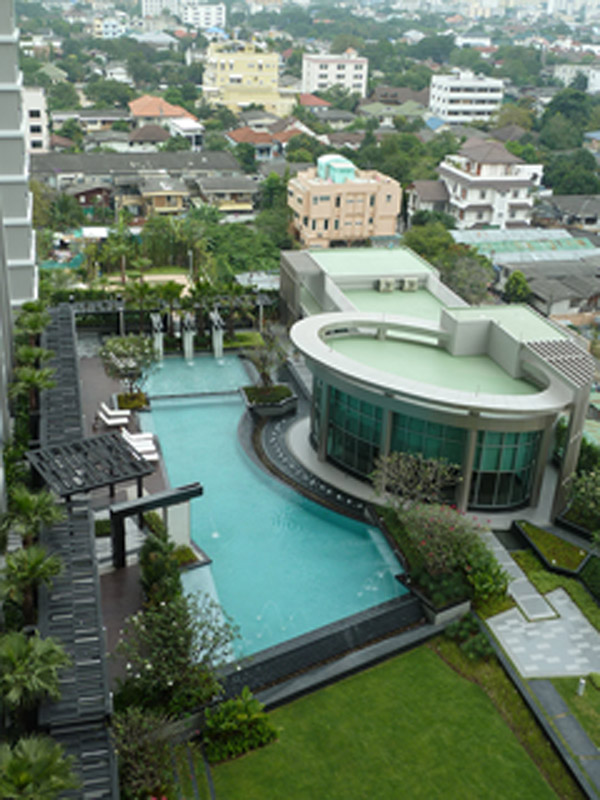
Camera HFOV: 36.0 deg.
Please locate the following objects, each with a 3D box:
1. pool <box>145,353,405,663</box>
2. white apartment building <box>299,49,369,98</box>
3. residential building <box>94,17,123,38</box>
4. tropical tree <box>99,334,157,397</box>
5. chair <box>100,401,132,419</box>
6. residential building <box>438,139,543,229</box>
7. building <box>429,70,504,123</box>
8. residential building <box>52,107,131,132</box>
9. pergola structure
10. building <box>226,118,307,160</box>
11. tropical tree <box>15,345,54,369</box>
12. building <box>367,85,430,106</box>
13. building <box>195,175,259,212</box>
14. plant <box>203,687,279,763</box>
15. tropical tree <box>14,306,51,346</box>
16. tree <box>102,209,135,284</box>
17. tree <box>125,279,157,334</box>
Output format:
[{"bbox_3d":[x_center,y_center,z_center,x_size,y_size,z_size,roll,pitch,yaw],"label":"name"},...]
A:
[{"bbox_3d":[-3.376,4.168,54.694,11.300,1.300,34.000,-4,25,-14],"label":"pool"},{"bbox_3d":[11.329,-106.183,303.379,17.600,14.800,14.000,-4,26,-14],"label":"white apartment building"},{"bbox_3d":[-88.735,-173.933,434.203,14.000,11.500,10.000,2,25,0],"label":"residential building"},{"bbox_3d":[-10.556,-2.098,56.330,3.400,3.700,3.400,-4,25,-14],"label":"tropical tree"},{"bbox_3d":[-10.938,0.736,54.661,1.800,0.850,0.650,-4,24,-13],"label":"chair"},{"bbox_3d":[27.379,-31.896,134.160,11.000,12.800,12.000,-4,25,-14],"label":"residential building"},{"bbox_3d":[45.916,-82.987,256.233,16.000,14.000,12.000,-5,26,-15],"label":"building"},{"bbox_3d":[-46.684,-62.865,206.899,18.000,6.000,8.000,-2,24,-9],"label":"residential building"},{"bbox_3d":[-10.608,4.212,47.026,4.750,3.000,4.700,-15,30,-32],"label":"pergola structure"},{"bbox_3d":[-6.716,-49.551,176.695,14.000,6.900,11.000,0,25,-5],"label":"building"},{"bbox_3d":[-16.249,-1.714,56.828,2.450,3.500,2.450,2,25,0],"label":"tropical tree"},{"bbox_3d":[26.473,-78.368,244.843,16.500,8.000,11.500,-1,24,-7],"label":"building"},{"bbox_3d":[-12.093,-33.749,153.811,9.300,6.600,9.000,-3,25,-11],"label":"building"},{"bbox_3d":[-2.108,11.189,32.838,2.400,1.900,2.200,-4,25,-14],"label":"plant"},{"bbox_3d":[-18.002,-4.436,62.540,2.400,3.500,2.400,2,25,0],"label":"tropical tree"},{"bbox_3d":[-19.988,-16.989,102.544,3.500,8.700,3.500,2,25,0],"label":"tree"},{"bbox_3d":[-11.860,-6.892,69.237,2.400,4.300,2.400,2,25,0],"label":"tree"}]

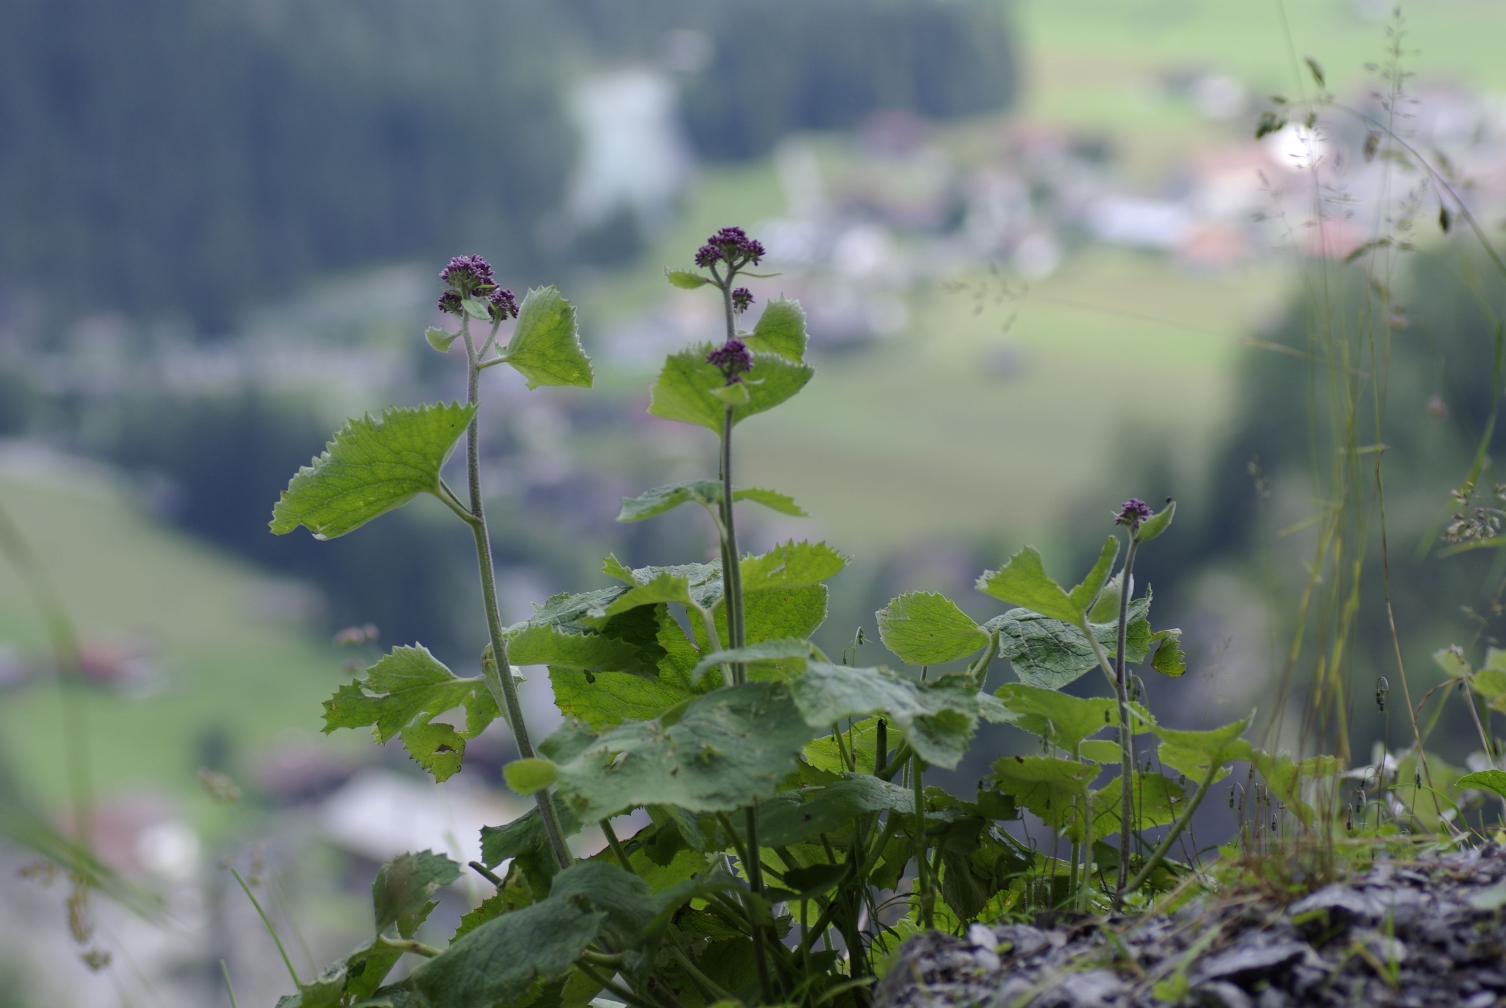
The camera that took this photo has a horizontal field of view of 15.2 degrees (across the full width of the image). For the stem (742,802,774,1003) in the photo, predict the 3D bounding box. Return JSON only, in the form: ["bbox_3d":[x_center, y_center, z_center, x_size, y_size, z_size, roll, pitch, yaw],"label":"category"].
[{"bbox_3d":[0.002,0.171,2.420,0.006,0.087,0.006,-5,5,0],"label":"stem"}]

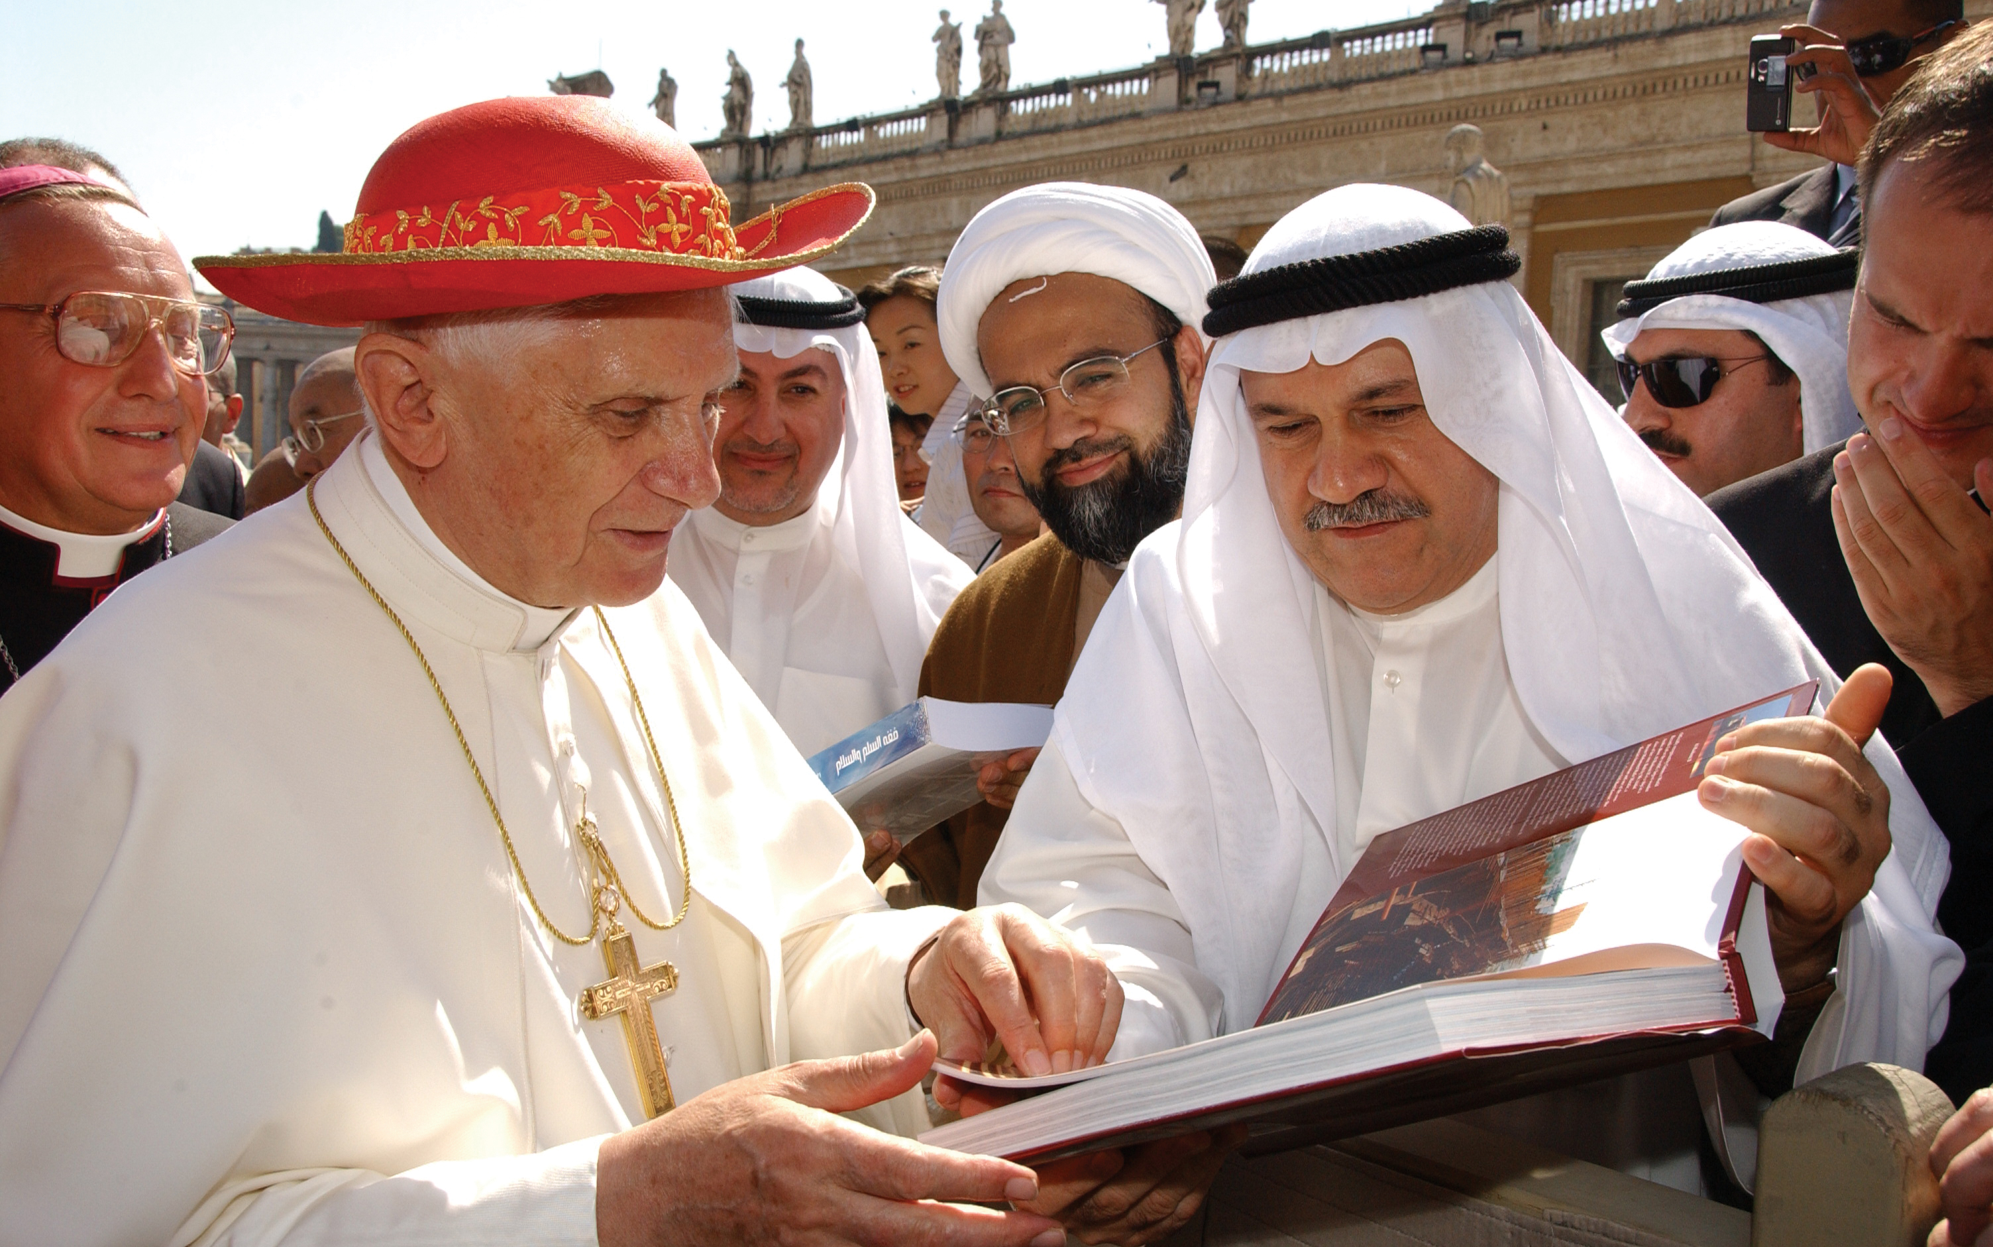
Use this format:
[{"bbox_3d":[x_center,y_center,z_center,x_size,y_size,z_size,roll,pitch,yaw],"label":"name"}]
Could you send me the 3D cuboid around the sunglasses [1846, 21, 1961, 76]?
[{"bbox_3d":[0.929,-0.590,1.874,0.150,0.050,0.145,-21,13,-19],"label":"sunglasses"}]

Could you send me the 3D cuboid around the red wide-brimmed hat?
[{"bbox_3d":[-0.262,-0.236,1.030,0.390,0.125,0.350,-2,5,13],"label":"red wide-brimmed hat"}]

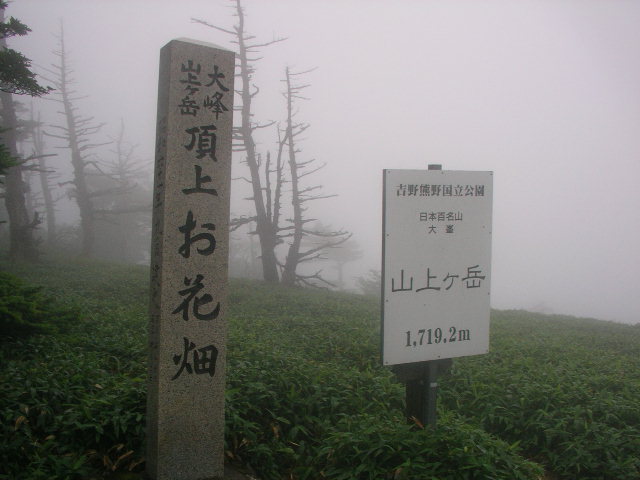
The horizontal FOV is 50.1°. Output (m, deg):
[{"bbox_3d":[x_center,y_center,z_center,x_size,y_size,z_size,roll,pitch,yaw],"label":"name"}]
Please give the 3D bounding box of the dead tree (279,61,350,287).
[{"bbox_3d":[-0.121,-1.392,15.000,1.530,4.820,1.450,1,0,0],"label":"dead tree"}]

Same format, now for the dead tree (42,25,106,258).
[{"bbox_3d":[-6.433,-2.644,18.000,1.680,6.160,1.700,1,0,0],"label":"dead tree"}]

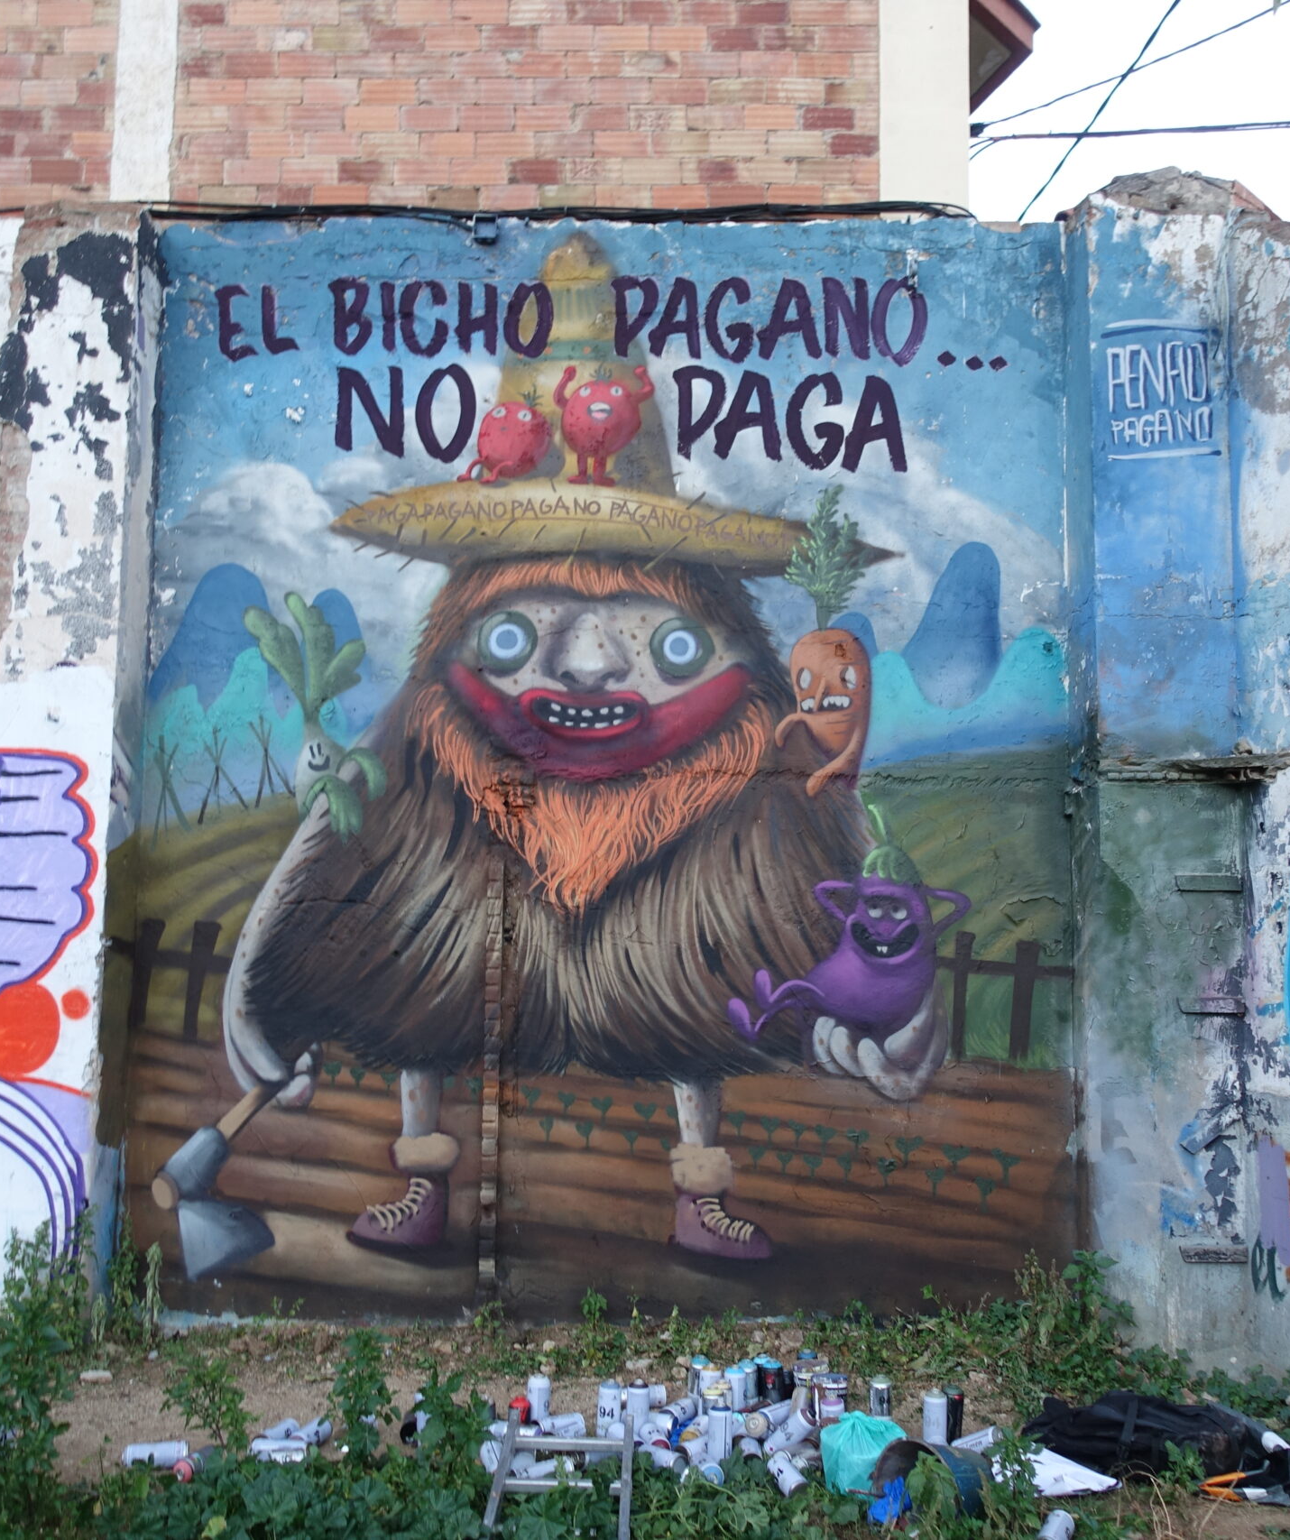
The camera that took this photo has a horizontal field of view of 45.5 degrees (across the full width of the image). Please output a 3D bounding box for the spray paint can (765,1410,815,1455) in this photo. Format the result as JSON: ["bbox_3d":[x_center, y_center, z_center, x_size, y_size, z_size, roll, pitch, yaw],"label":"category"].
[{"bbox_3d":[0.412,1.884,4.380,0.187,0.065,0.065,-42,0,18],"label":"spray paint can"}]

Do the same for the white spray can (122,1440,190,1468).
[{"bbox_3d":[-1.405,1.962,4.420,0.185,0.065,0.065,2,-6,-12],"label":"white spray can"}]

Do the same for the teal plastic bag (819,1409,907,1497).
[{"bbox_3d":[0.603,1.856,4.200,0.240,0.190,0.210,0,-6,6],"label":"teal plastic bag"}]

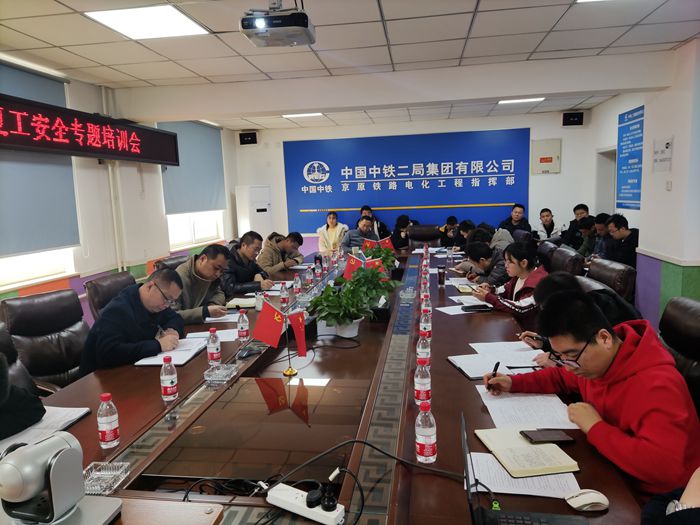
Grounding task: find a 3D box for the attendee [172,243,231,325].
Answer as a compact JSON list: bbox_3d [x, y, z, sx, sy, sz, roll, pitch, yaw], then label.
[{"bbox_3d":[-1.167,0.511,3.791,0.760,1.295,0.570,1,8,23],"label":"attendee"}]

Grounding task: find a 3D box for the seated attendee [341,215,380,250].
[{"bbox_3d":[0.212,-0.067,7.600,0.560,1.260,0.760,-1,8,6],"label":"seated attendee"}]

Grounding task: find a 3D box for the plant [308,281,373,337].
[{"bbox_3d":[-0.054,0.309,3.414,0.410,0.350,0.390,-1,8,9],"label":"plant"}]

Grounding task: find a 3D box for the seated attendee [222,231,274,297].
[{"bbox_3d":[-1.000,0.363,4.751,0.740,1.280,0.580,0,8,19],"label":"seated attendee"}]

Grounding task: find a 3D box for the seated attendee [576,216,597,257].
[{"bbox_3d":[2.883,0.070,6.219,0.780,1.260,0.520,-2,7,0],"label":"seated attendee"}]

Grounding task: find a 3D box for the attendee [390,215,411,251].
[{"bbox_3d":[0.833,-0.076,7.494,0.540,1.250,0.760,-1,8,9],"label":"attendee"}]

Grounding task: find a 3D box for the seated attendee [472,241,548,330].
[{"bbox_3d":[1.181,0.477,3.465,0.700,1.250,0.520,-3,8,-7],"label":"seated attendee"}]

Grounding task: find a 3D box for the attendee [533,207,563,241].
[{"bbox_3d":[2.876,-0.111,7.368,0.540,1.325,0.750,-1,7,8],"label":"attendee"}]

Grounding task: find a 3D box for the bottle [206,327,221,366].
[{"bbox_3d":[-0.722,0.445,2.668,0.064,0.188,0.064,-1,8,8],"label":"bottle"}]

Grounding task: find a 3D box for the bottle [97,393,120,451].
[{"bbox_3d":[-0.848,0.554,1.776,0.065,0.184,0.065,-1,7,8],"label":"bottle"}]

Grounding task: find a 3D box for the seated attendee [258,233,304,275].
[{"bbox_3d":[-0.876,0.249,6.071,0.820,1.215,0.620,0,8,17],"label":"seated attendee"}]

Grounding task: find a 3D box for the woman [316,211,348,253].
[{"bbox_3d":[-0.266,-0.136,8.160,0.500,1.360,0.720,-1,8,7],"label":"woman"}]

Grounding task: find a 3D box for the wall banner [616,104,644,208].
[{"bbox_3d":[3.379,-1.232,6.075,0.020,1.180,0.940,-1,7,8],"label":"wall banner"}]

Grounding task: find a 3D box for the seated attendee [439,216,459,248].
[{"bbox_3d":[1.449,-0.022,7.280,0.520,1.275,0.780,-1,7,11],"label":"seated attendee"}]

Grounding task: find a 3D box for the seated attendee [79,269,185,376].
[{"bbox_3d":[-1.304,0.650,3.027,0.840,1.230,0.660,0,8,14],"label":"seated attendee"}]

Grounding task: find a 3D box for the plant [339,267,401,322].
[{"bbox_3d":[0.163,0.211,4.337,0.540,0.350,0.520,-1,7,8],"label":"plant"}]

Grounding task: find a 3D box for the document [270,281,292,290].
[{"bbox_3d":[-0.695,0.229,4.958,0.280,0.015,0.400,-1,8,8],"label":"document"}]

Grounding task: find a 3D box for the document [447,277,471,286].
[{"bbox_3d":[1.049,0.177,4.739,0.260,0.006,0.240,-1,8,9],"label":"document"}]

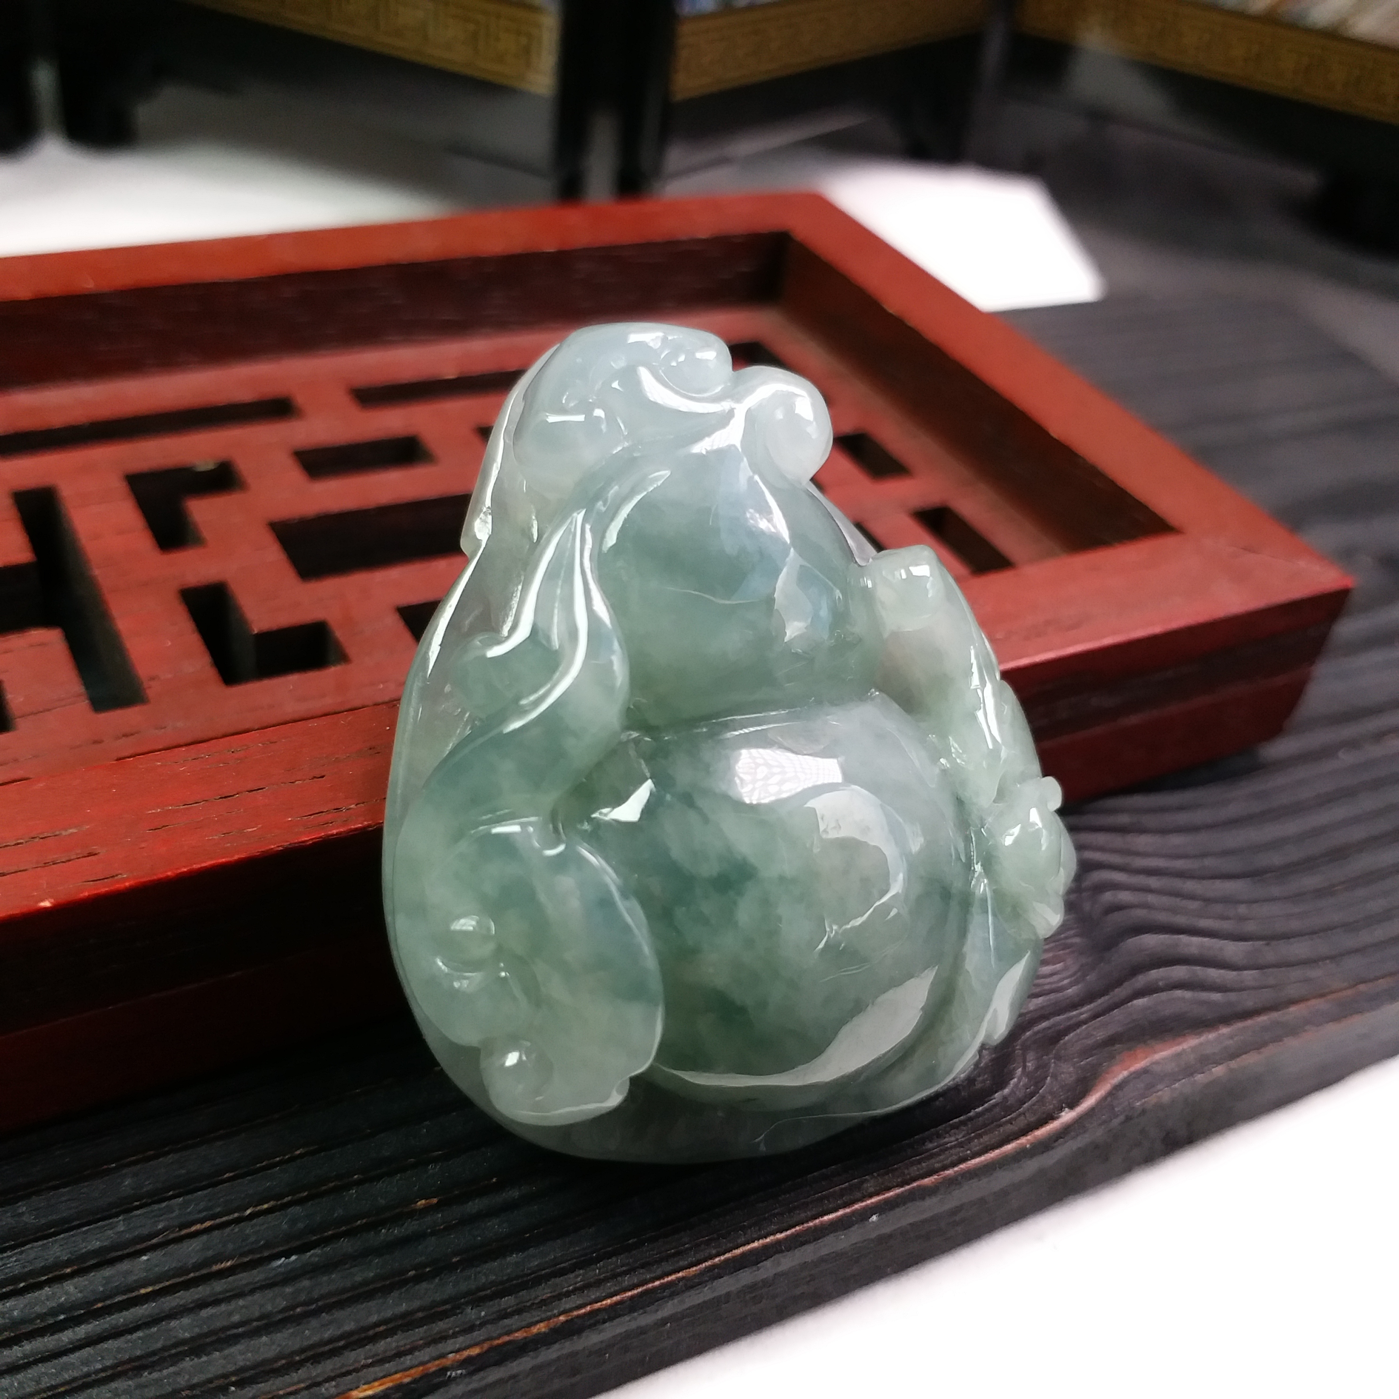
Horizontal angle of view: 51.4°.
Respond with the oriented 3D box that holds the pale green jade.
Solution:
[{"bbox_3d":[0.003,0.002,0.094,0.048,0.017,0.055,-13,86,-26],"label":"pale green jade"}]

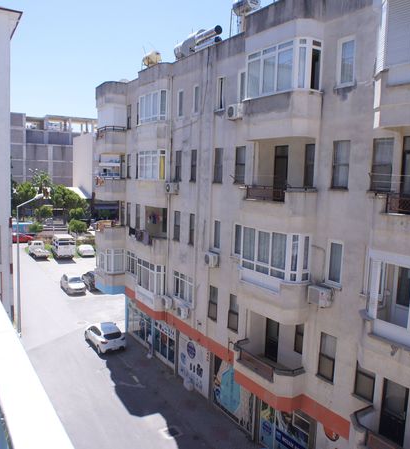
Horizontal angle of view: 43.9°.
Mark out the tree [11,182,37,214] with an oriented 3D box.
[{"bbox_3d":[-32.196,-3.302,89.787,5.500,7.600,5.500,-2,8,-29],"label":"tree"}]

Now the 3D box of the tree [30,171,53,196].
[{"bbox_3d":[-29.660,-4.727,92.350,4.300,10.000,4.300,-2,8,-29],"label":"tree"}]

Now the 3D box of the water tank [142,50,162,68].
[{"bbox_3d":[-3.407,-10.470,32.286,0.750,0.900,1.550,-2,8,-29],"label":"water tank"}]

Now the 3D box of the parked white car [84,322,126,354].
[{"bbox_3d":[-6.529,7.106,33.111,1.770,1.500,4.150,-2,8,-29],"label":"parked white car"}]

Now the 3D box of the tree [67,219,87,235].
[{"bbox_3d":[-20.072,0.512,80.101,2.991,2.755,2.991,-1,6,-29],"label":"tree"}]

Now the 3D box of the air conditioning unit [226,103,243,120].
[{"bbox_3d":[1.167,-4.431,20.094,0.300,0.550,0.800,-2,8,-30],"label":"air conditioning unit"}]

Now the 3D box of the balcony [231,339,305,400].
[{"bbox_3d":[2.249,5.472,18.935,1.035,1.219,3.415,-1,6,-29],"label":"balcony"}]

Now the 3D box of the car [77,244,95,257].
[{"bbox_3d":[-15.101,3.158,65.116,1.750,1.480,4.300,-1,7,-24],"label":"car"}]

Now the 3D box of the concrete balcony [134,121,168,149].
[{"bbox_3d":[-2.850,-4.635,27.048,0.740,1.370,3.100,-2,8,-30],"label":"concrete balcony"}]

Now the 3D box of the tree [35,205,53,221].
[{"bbox_3d":[-26.813,-1.754,85.000,2.800,2.900,2.800,-2,8,-30],"label":"tree"}]

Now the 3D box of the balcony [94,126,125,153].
[{"bbox_3d":[-5.859,-5.224,31.857,1.310,1.600,3.000,-2,8,-30],"label":"balcony"}]

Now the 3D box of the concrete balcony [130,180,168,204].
[{"bbox_3d":[-2.993,-1.777,27.463,0.740,1.280,3.150,-2,8,-30],"label":"concrete balcony"}]

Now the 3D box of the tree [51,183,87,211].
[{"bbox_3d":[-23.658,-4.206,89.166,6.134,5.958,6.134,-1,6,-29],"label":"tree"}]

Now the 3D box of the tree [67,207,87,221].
[{"bbox_3d":[-22.064,-1.644,88.049,3.028,2.596,3.028,-1,6,-29],"label":"tree"}]

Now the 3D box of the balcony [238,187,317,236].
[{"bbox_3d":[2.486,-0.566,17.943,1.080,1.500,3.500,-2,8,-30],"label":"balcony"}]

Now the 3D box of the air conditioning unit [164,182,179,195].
[{"bbox_3d":[-1.778,-2.018,28.151,0.340,0.600,0.850,-2,8,-29],"label":"air conditioning unit"}]

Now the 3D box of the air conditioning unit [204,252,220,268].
[{"bbox_3d":[0.269,1.544,22.001,0.300,0.550,0.800,-2,8,-30],"label":"air conditioning unit"}]

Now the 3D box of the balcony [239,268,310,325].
[{"bbox_3d":[2.359,2.525,18.664,0.989,1.369,3.392,-1,6,-29],"label":"balcony"}]

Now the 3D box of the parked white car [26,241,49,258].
[{"bbox_3d":[-19.988,2.929,61.488,1.650,1.600,4.300,-1,6,-29],"label":"parked white car"}]

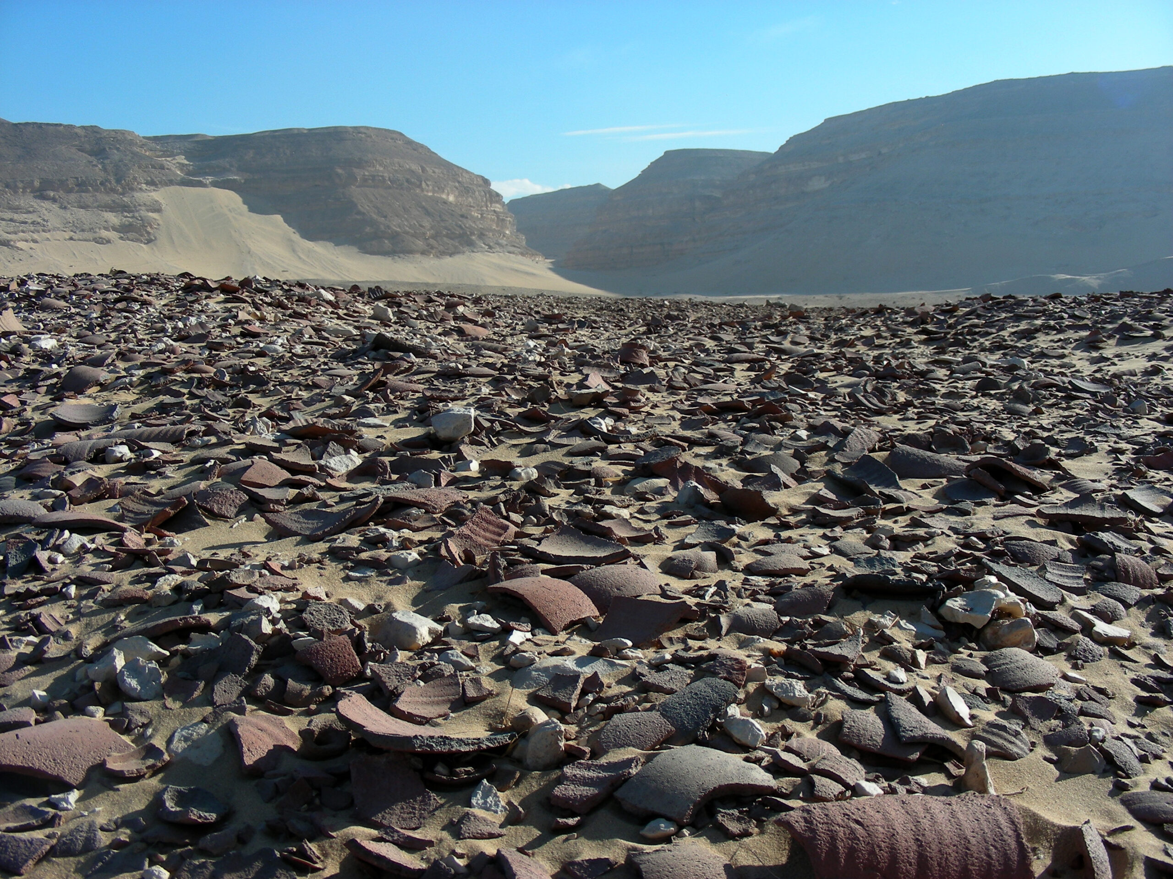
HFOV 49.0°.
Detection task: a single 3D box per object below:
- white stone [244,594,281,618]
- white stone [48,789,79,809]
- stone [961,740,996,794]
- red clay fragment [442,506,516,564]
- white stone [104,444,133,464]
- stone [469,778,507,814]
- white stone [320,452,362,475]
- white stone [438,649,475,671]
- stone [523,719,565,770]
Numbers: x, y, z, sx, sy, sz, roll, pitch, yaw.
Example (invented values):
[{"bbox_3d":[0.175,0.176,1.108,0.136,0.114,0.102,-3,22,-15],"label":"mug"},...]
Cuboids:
[{"bbox_3d":[-0.489,0.251,1.943,0.055,0.030,0.042,0,6,0],"label":"white stone"},{"bbox_3d":[-0.483,0.334,1.191,0.025,0.017,0.018,0,7,0],"label":"white stone"},{"bbox_3d":[0.371,0.311,1.221,0.029,0.054,0.025,0,7,0],"label":"stone"},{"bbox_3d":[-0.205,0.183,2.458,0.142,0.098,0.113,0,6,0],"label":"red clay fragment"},{"bbox_3d":[-1.262,0.038,3.470,0.066,0.053,0.053,0,7,0],"label":"white stone"},{"bbox_3d":[-0.104,0.379,1.365,0.037,0.034,0.026,2,7,15],"label":"stone"},{"bbox_3d":[-0.740,0.073,3.883,0.118,0.063,0.077,1,7,10],"label":"white stone"},{"bbox_3d":[-0.164,0.279,1.625,0.044,0.024,0.031,-2,7,-20],"label":"white stone"},{"bbox_3d":[-0.048,0.354,1.491,0.044,0.055,0.040,1,7,10],"label":"stone"}]

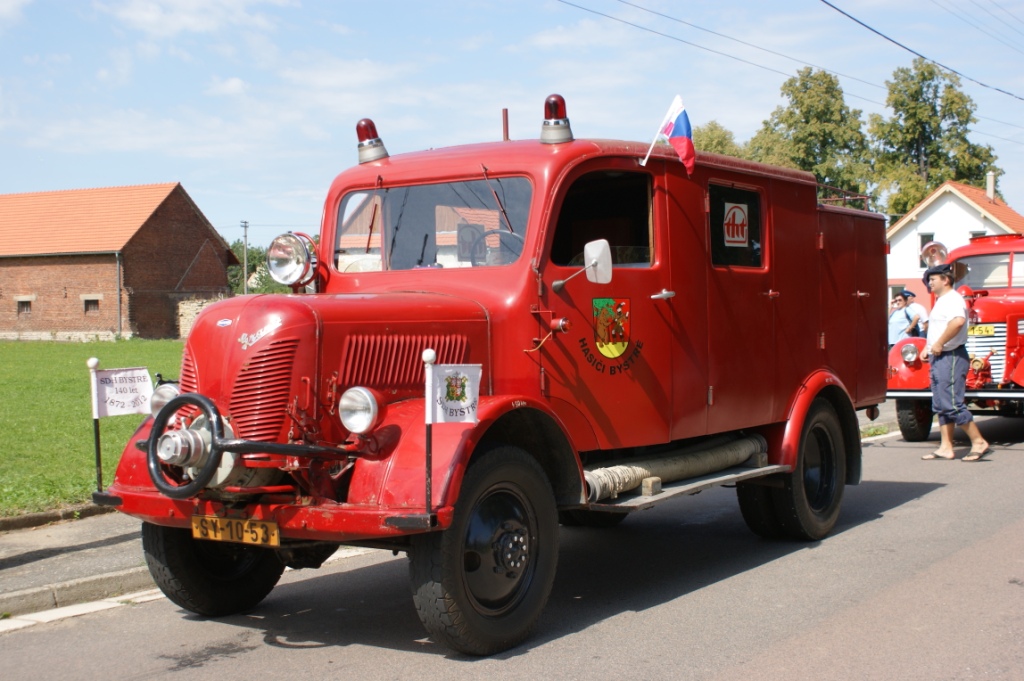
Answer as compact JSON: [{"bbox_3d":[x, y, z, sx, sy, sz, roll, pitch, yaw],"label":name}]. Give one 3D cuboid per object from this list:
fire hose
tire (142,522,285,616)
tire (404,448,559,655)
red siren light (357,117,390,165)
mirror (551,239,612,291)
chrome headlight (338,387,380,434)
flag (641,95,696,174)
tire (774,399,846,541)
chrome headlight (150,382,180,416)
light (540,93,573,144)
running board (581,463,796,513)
[{"bbox_3d":[0.957,0.678,7.019,0.170,0.170,2.050,-1,0,34],"label":"fire hose"},{"bbox_3d":[-1.428,0.913,6.323,0.215,0.870,0.870,-1,0,34],"label":"tire"},{"bbox_3d":[-0.101,0.890,5.445,0.220,0.870,0.870,-1,0,34],"label":"tire"},{"bbox_3d":[-0.765,-1.089,6.980,0.165,0.240,0.165,-10,-6,-1],"label":"red siren light"},{"bbox_3d":[0.337,-0.355,6.020,0.280,0.255,0.110,-1,0,16],"label":"mirror"},{"bbox_3d":[-0.590,0.280,5.163,0.190,0.190,0.140,-1,0,34],"label":"chrome headlight"},{"bbox_3d":[0.805,-1.060,6.580,0.310,0.410,0.120,-1,0,34],"label":"flag"},{"bbox_3d":[1.869,0.809,8.040,0.215,0.870,0.870,-1,0,34],"label":"tire"},{"bbox_3d":[-1.537,0.287,5.823,0.190,0.190,0.140,-1,0,34],"label":"chrome headlight"},{"bbox_3d":[0.220,-1.099,6.340,0.165,0.245,0.165,-1,0,0],"label":"light"},{"bbox_3d":[1.006,0.794,6.964,0.320,0.045,1.950,-1,0,34],"label":"running board"}]

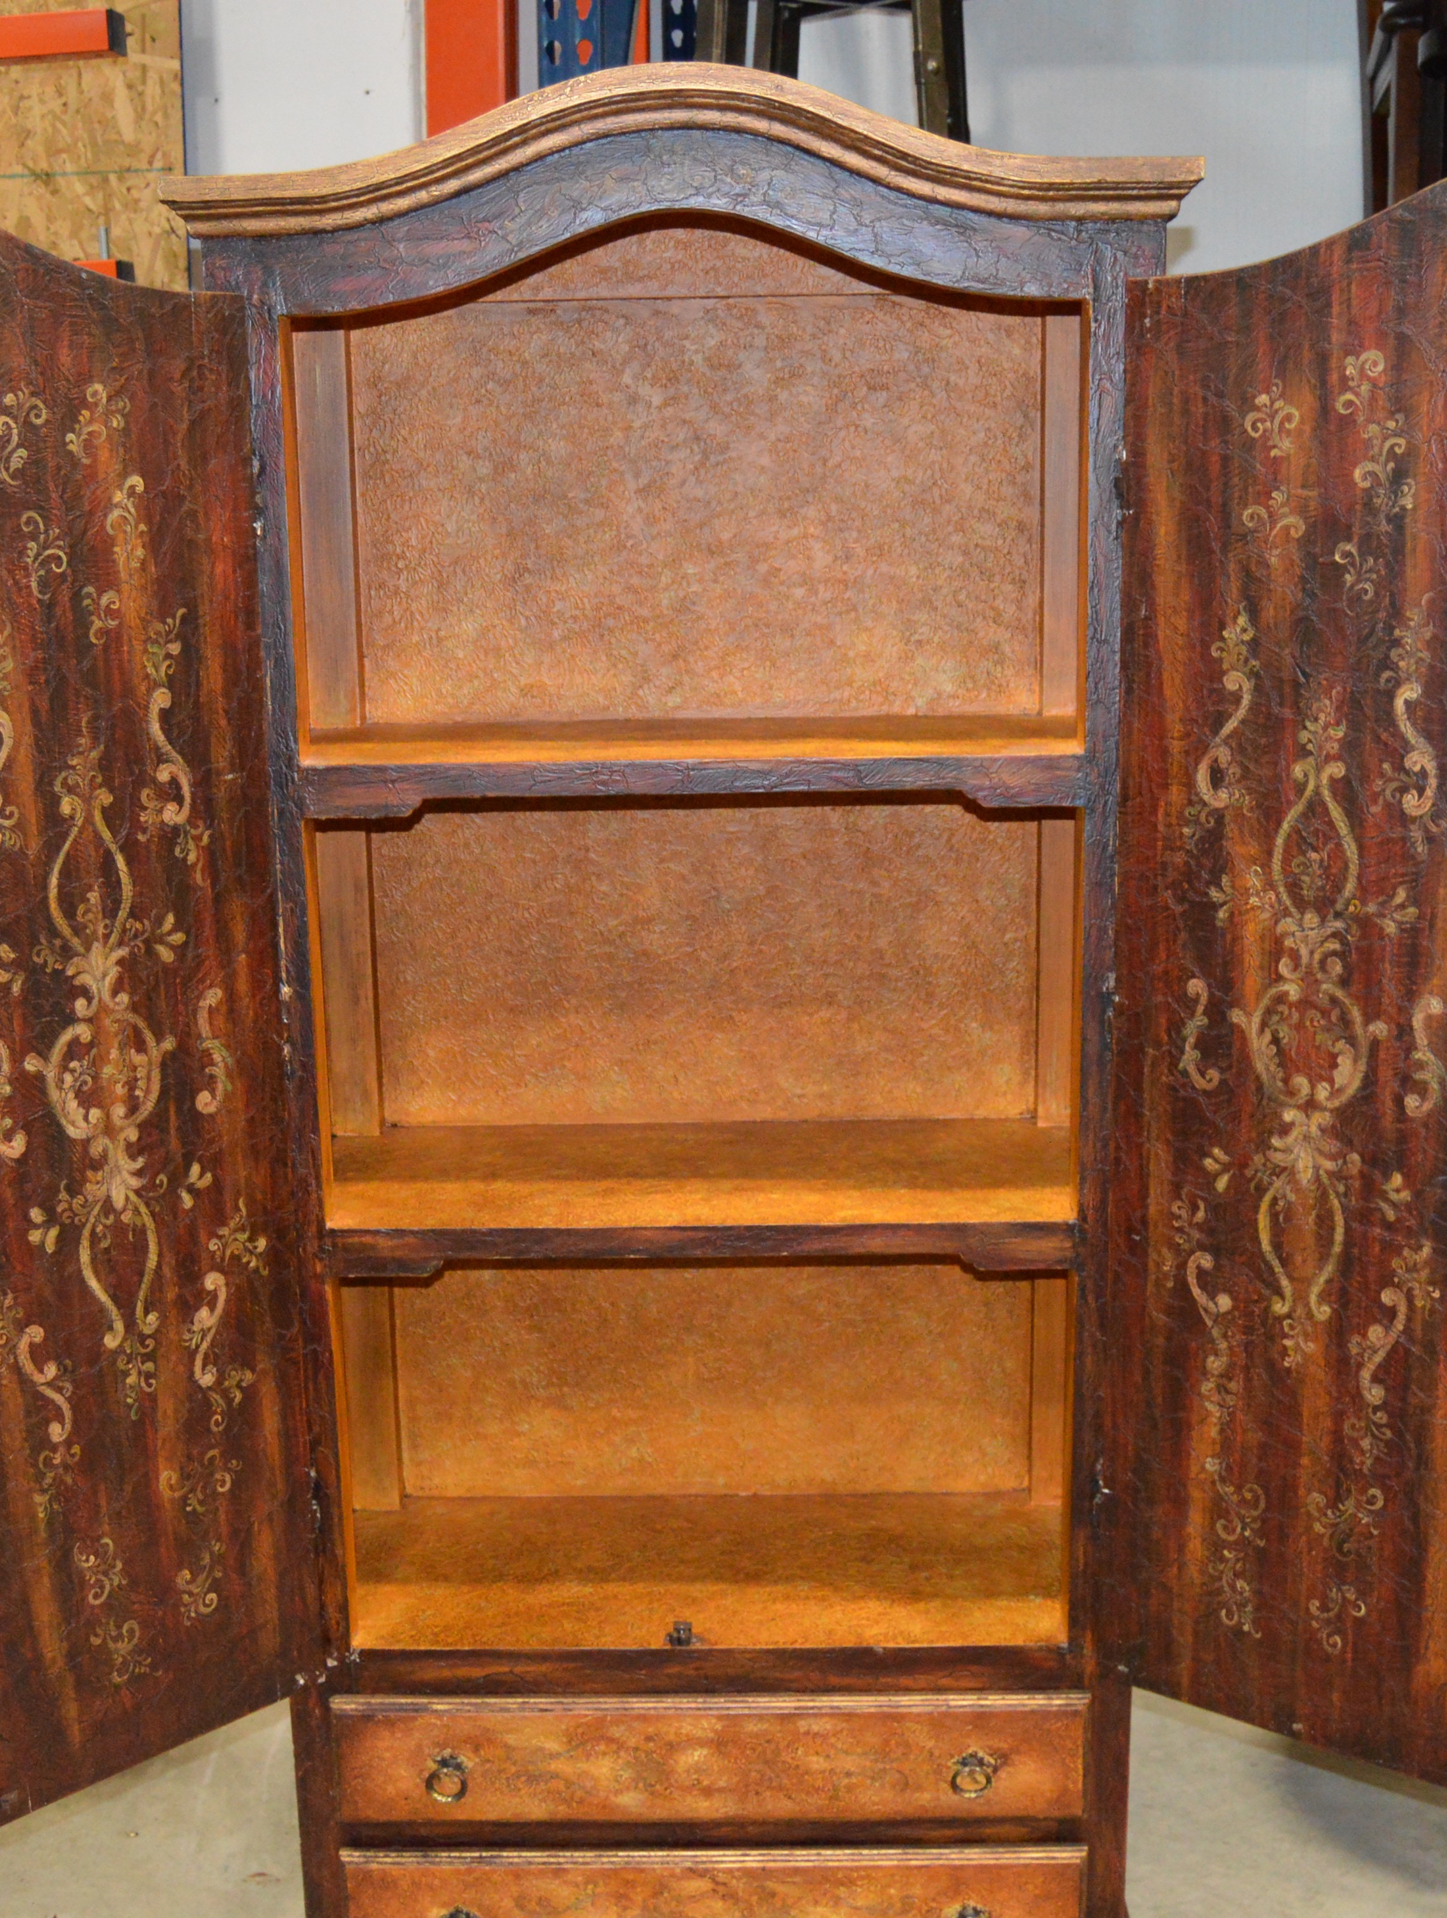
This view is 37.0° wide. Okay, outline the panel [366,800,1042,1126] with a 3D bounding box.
[{"bbox_3d":[-0.019,-0.006,2.381,0.727,0.381,0.025,-1,12,2],"label":"panel"}]

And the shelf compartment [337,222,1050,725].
[{"bbox_3d":[-0.029,-0.456,2.078,0.738,0.488,0.344,-1,12,1],"label":"shelf compartment"}]

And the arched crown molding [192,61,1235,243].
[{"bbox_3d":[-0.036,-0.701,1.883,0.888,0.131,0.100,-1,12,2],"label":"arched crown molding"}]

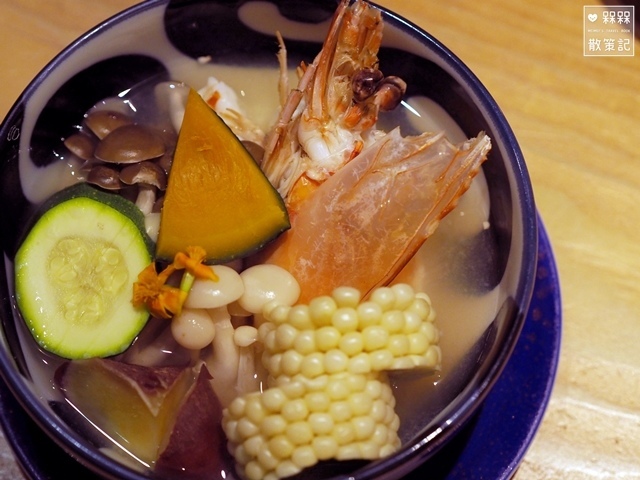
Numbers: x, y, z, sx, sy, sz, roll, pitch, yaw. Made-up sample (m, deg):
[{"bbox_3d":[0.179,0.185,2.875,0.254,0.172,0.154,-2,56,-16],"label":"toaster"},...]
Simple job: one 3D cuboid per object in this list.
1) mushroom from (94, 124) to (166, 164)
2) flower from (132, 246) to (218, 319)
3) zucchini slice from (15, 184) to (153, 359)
[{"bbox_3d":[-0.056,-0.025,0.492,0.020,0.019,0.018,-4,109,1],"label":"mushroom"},{"bbox_3d":[-0.040,0.012,0.465,0.024,0.013,0.017,0,67,2],"label":"flower"},{"bbox_3d":[-0.067,0.009,0.473,0.038,0.014,0.047,-2,106,-5],"label":"zucchini slice"}]

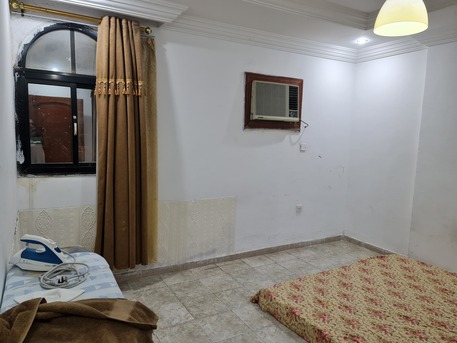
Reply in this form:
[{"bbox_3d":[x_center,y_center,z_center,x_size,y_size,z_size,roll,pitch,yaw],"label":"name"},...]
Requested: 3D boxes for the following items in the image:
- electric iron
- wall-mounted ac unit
[{"bbox_3d":[-0.991,0.413,1.686,0.285,0.145,0.118,2,6,8],"label":"electric iron"},{"bbox_3d":[0.527,-0.818,3.956,0.678,0.432,0.180,-2,7,-28],"label":"wall-mounted ac unit"}]

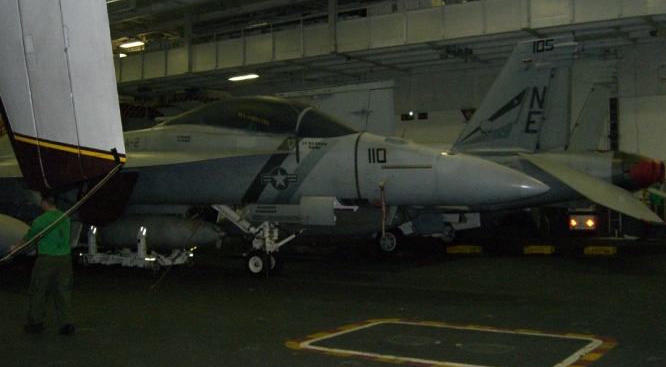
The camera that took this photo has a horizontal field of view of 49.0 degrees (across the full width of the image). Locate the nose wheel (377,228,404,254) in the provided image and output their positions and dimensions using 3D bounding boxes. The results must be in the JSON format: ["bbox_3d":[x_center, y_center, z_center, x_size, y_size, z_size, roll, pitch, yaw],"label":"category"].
[{"bbox_3d":[1.503,1.529,19.100,0.760,0.760,0.280,-1,-2,35],"label":"nose wheel"}]

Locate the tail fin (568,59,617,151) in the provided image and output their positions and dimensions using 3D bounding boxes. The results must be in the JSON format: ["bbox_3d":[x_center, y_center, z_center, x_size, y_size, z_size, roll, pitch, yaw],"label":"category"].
[{"bbox_3d":[5.684,-1.960,19.100,3.200,2.550,0.320,-1,-21,35],"label":"tail fin"}]

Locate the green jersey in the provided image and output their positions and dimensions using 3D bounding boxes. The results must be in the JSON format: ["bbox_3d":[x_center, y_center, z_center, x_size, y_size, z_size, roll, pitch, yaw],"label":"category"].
[{"bbox_3d":[-3.587,0.626,9.150,0.540,0.580,0.360,1,-2,-38],"label":"green jersey"}]

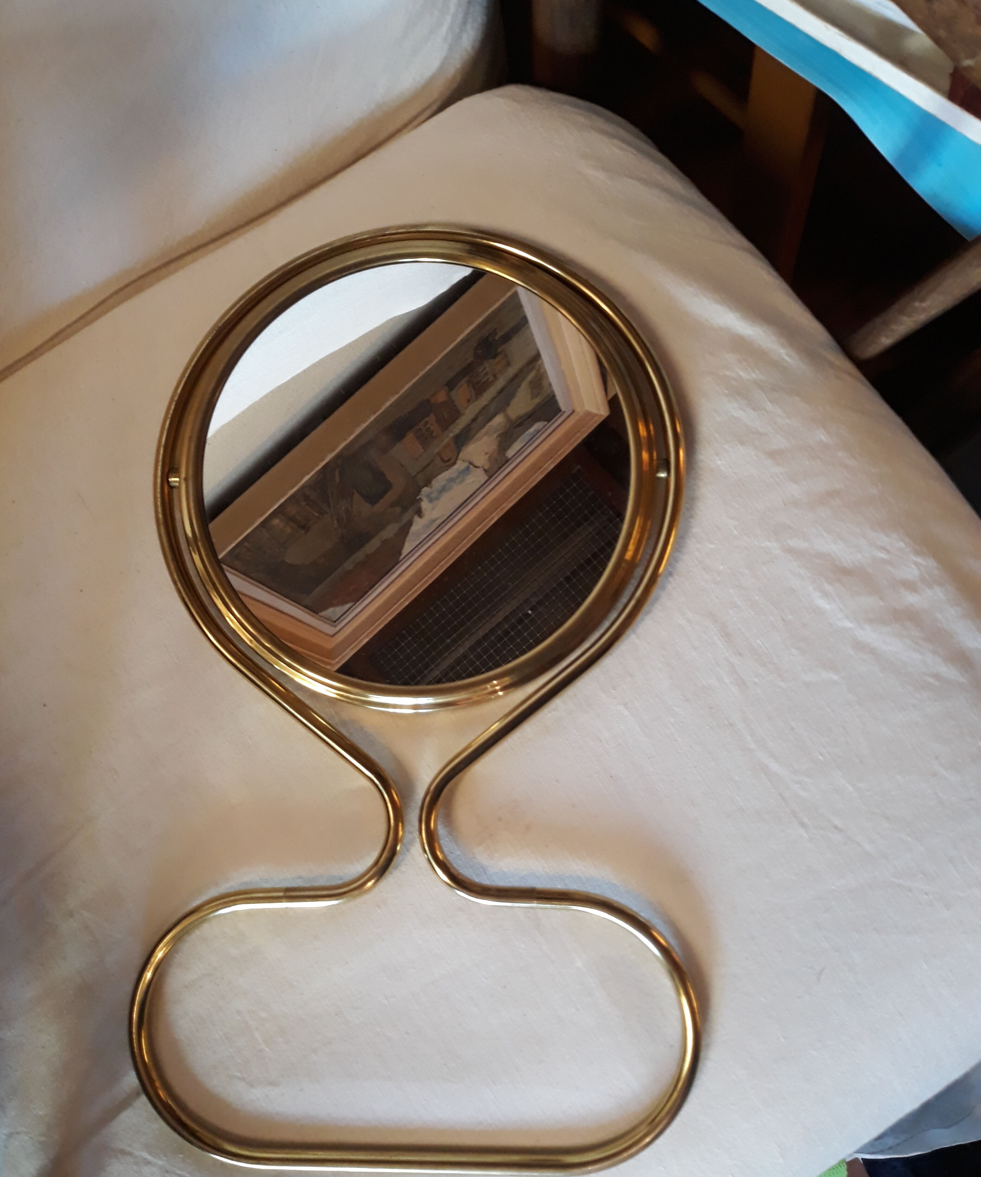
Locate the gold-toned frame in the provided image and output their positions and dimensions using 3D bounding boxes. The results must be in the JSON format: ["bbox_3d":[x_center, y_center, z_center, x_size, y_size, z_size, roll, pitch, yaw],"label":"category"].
[{"bbox_3d":[-0.034,0.030,0.455,0.247,0.026,0.423,-1,79,3],"label":"gold-toned frame"}]

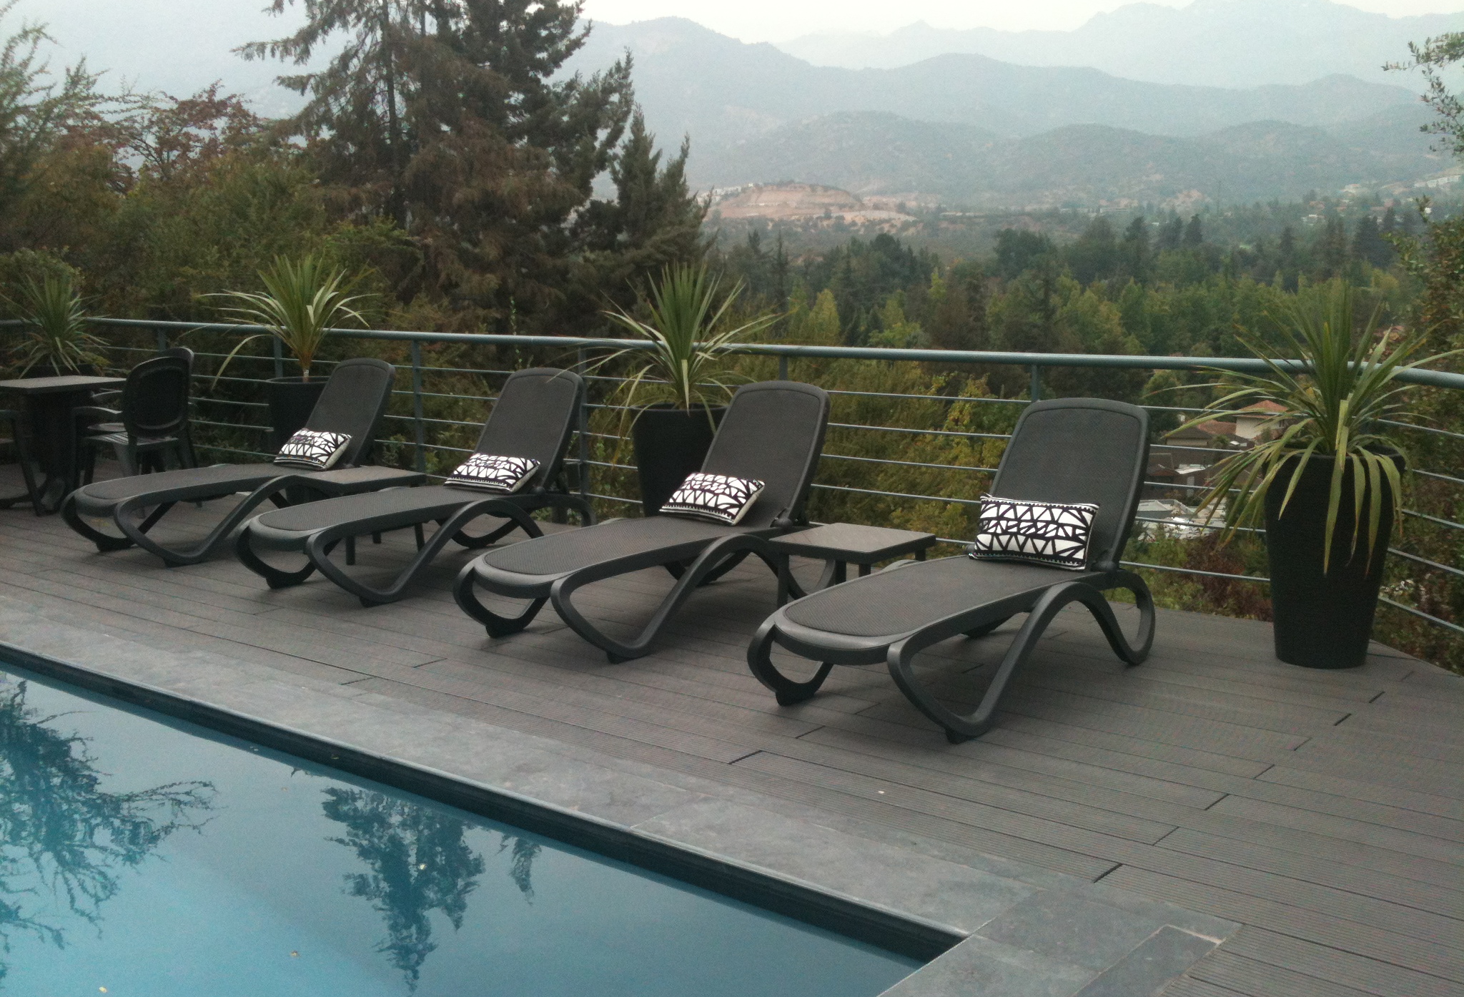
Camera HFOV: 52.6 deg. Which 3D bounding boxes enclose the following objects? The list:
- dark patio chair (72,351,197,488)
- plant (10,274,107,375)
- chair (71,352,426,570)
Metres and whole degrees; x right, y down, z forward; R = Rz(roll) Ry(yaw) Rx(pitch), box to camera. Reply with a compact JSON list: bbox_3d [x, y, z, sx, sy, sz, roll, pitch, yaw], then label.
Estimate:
[{"bbox_3d":[-3.604,-0.393,8.955,0.560,0.910,0.530,6,12,33],"label":"dark patio chair"},{"bbox_3d":[-4.502,-1.162,9.893,0.660,0.663,0.660,-1,10,0],"label":"plant"},{"bbox_3d":[-2.650,-0.226,7.856,0.700,0.930,1.700,7,12,39],"label":"chair"}]

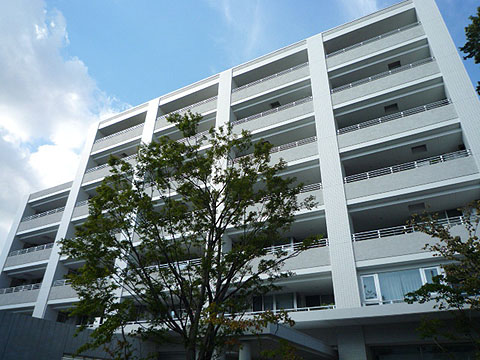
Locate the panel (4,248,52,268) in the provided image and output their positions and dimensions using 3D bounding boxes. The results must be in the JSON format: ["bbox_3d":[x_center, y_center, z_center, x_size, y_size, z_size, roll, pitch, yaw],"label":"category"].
[{"bbox_3d":[-16.697,6.080,27.508,5.623,0.955,0.200,-14,-34,24],"label":"panel"}]

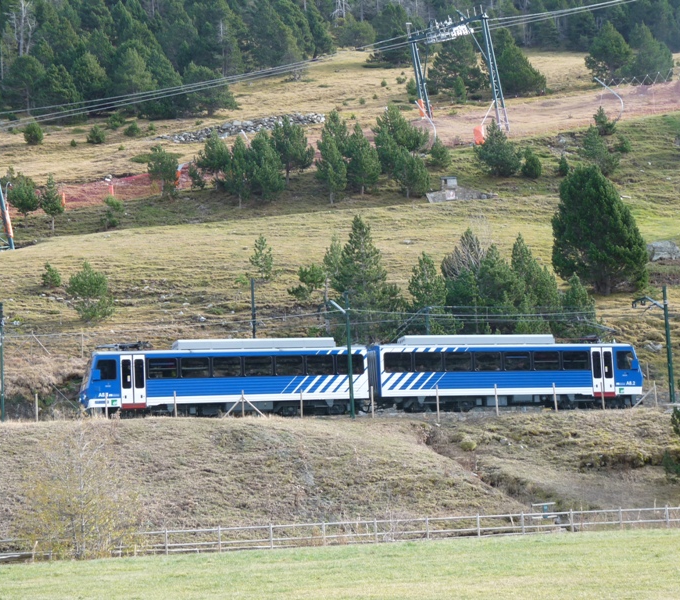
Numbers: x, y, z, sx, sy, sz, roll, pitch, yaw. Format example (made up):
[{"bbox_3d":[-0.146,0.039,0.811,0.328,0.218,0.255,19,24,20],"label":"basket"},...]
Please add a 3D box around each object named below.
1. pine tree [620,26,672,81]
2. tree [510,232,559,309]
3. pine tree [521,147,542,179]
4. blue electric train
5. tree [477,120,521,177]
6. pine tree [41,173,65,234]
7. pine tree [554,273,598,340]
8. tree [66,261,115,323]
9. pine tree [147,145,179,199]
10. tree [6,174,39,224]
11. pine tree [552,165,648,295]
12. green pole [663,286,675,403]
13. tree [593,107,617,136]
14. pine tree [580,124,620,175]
[{"bbox_3d":[39.063,-31.425,191.451,6.360,7.850,6.360,-2,-7,0],"label":"pine tree"},{"bbox_3d":[12.339,-1.657,95.298,2.970,5.190,2.970,-2,-7,0],"label":"tree"},{"bbox_3d":[17.975,-12.812,141.000,2.003,2.816,2.003,-3,-6,0],"label":"pine tree"},{"bbox_3d":[1.582,4.078,82.451,31.000,4.050,2.600,0,-5,-13],"label":"blue electric train"},{"bbox_3d":[15.932,-15.229,151.000,4.624,5.772,4.624,-2,-6,0],"label":"tree"},{"bbox_3d":[-24.115,-8.052,126.000,2.013,4.899,2.013,-2,-6,0],"label":"pine tree"},{"bbox_3d":[14.365,0.450,91.246,2.600,4.280,2.600,-2,-7,0],"label":"pine tree"},{"bbox_3d":[-16.111,-0.484,97.000,3.000,4.100,2.900,-2,-5,0],"label":"tree"},{"bbox_3d":[-16.779,-12.147,142.000,3.025,5.053,3.025,-2,-6,0],"label":"pine tree"},{"bbox_3d":[-26.180,-8.276,124.256,2.560,4.450,2.560,-2,-7,0],"label":"tree"},{"bbox_3d":[17.168,-4.668,98.999,6.230,8.680,6.230,-2,-7,0],"label":"pine tree"},{"bbox_3d":[17.729,2.399,81.000,0.250,6.300,0.250,-3,-6,0],"label":"green pole"},{"bbox_3d":[30.989,-20.913,176.000,2.812,3.480,2.812,-2,-6,0],"label":"tree"},{"bbox_3d":[24.451,-14.126,141.000,3.567,4.881,3.567,-3,-6,0],"label":"pine tree"}]

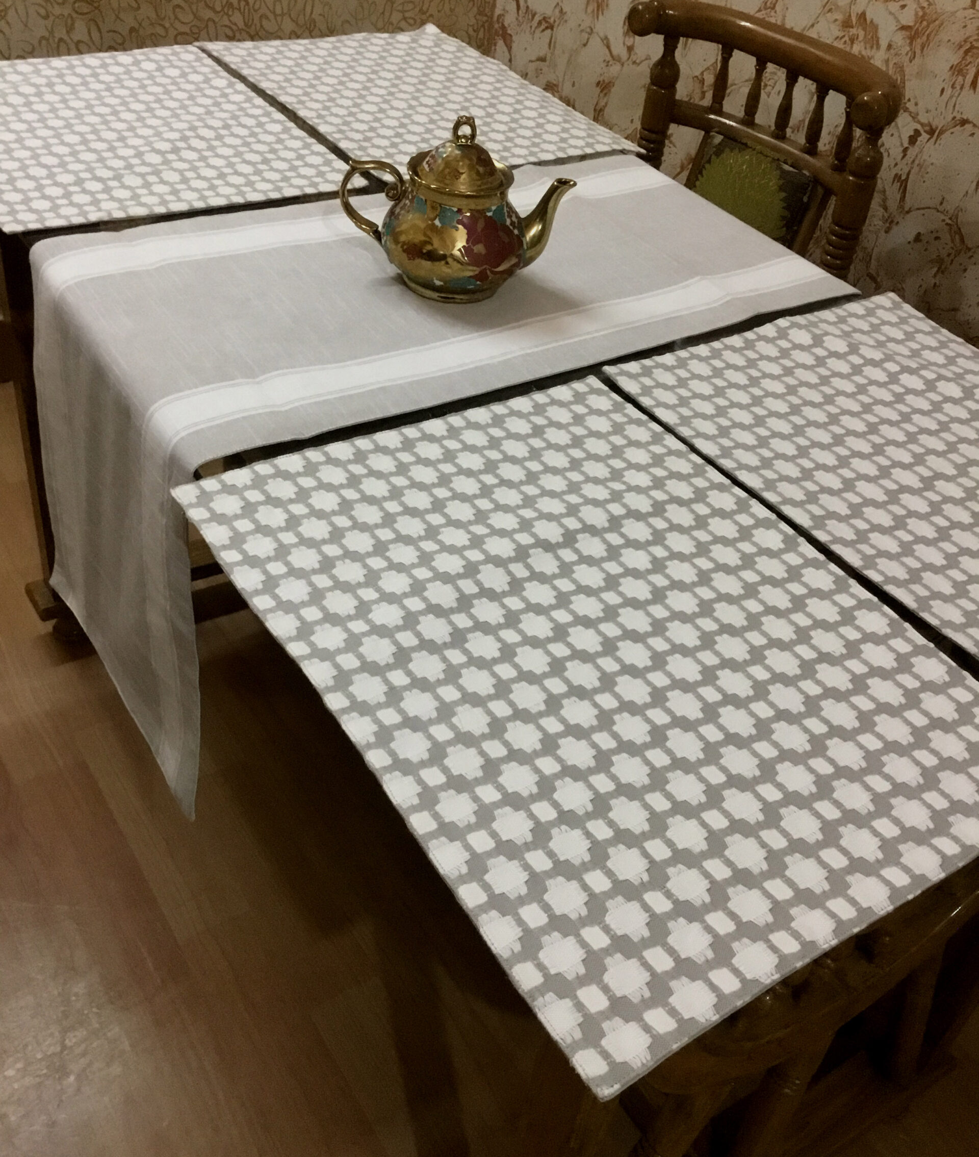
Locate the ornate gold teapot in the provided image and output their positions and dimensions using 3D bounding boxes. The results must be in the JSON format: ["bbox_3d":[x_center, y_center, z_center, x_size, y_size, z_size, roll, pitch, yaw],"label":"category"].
[{"bbox_3d":[-0.031,-0.349,1.085,0.216,0.160,0.128,3,41,-8],"label":"ornate gold teapot"}]

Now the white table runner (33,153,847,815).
[{"bbox_3d":[-0.044,-0.145,1.282,0.777,0.410,0.396,-20,48,-30],"label":"white table runner"}]

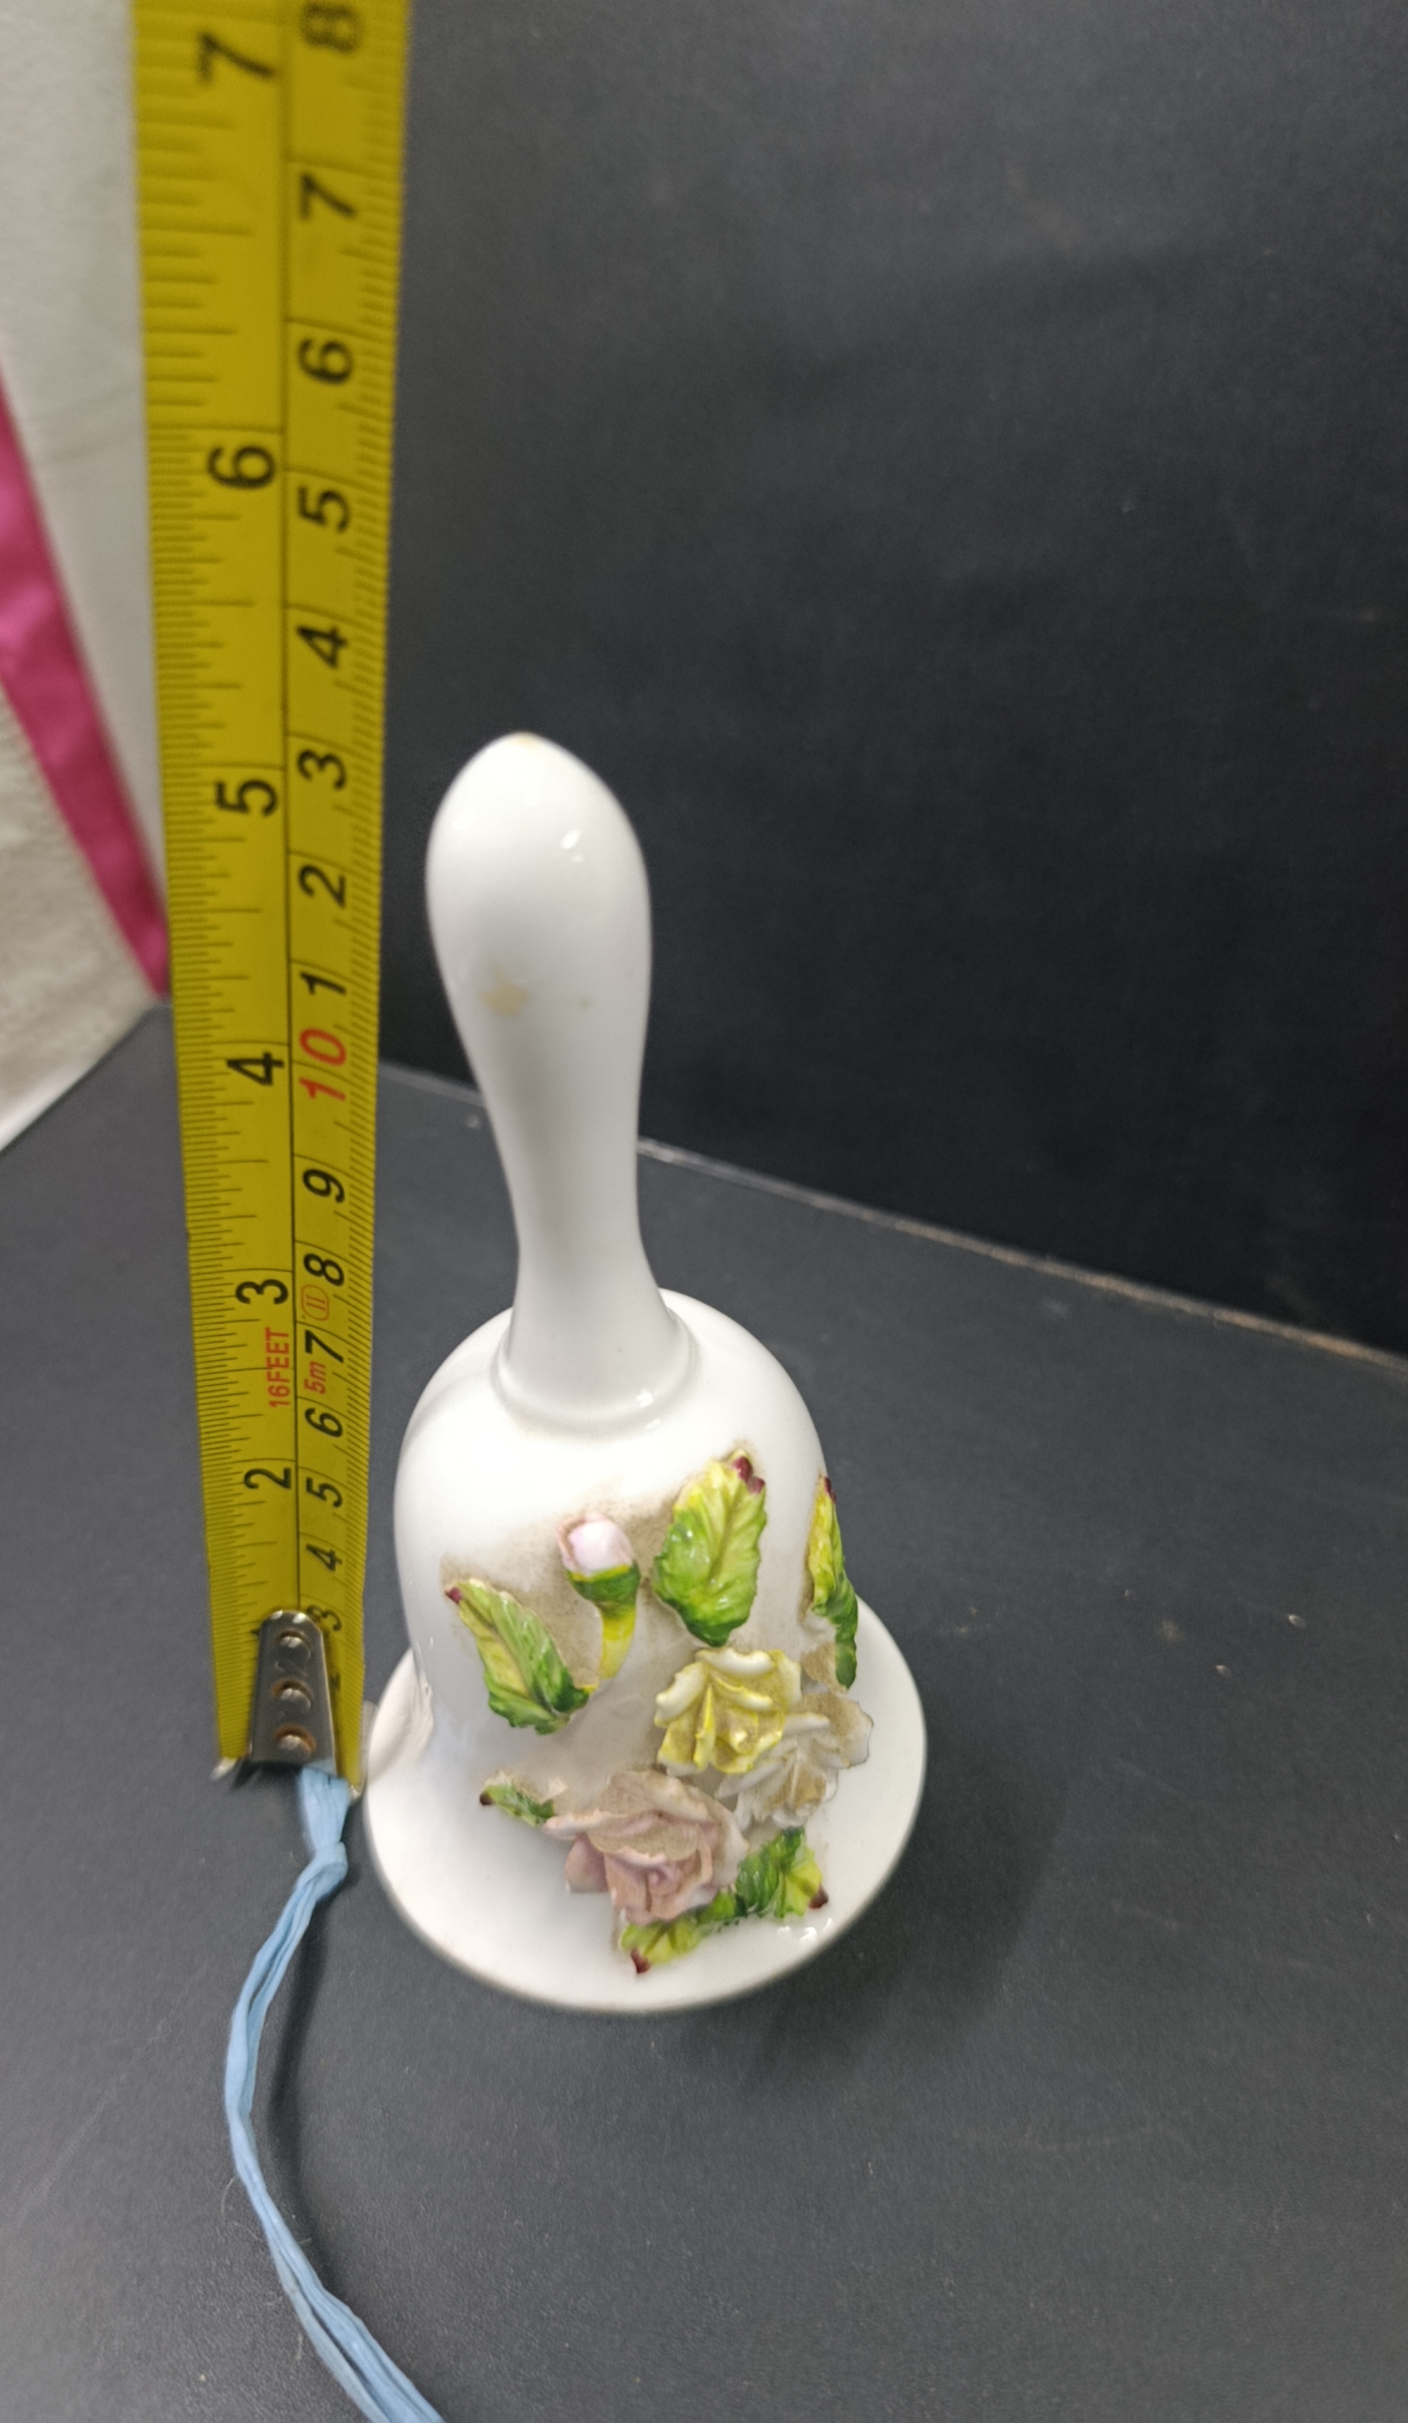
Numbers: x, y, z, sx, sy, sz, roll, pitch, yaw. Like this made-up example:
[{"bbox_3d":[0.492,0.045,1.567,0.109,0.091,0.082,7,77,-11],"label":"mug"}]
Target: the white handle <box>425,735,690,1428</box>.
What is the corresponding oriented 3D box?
[{"bbox_3d":[-0.013,-0.011,0.145,0.020,0.064,0.020,-7,36,-4],"label":"white handle"}]

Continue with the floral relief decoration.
[{"bbox_3d":[-0.002,0.052,0.165,0.042,0.054,0.023,-14,37,-13],"label":"floral relief decoration"}]

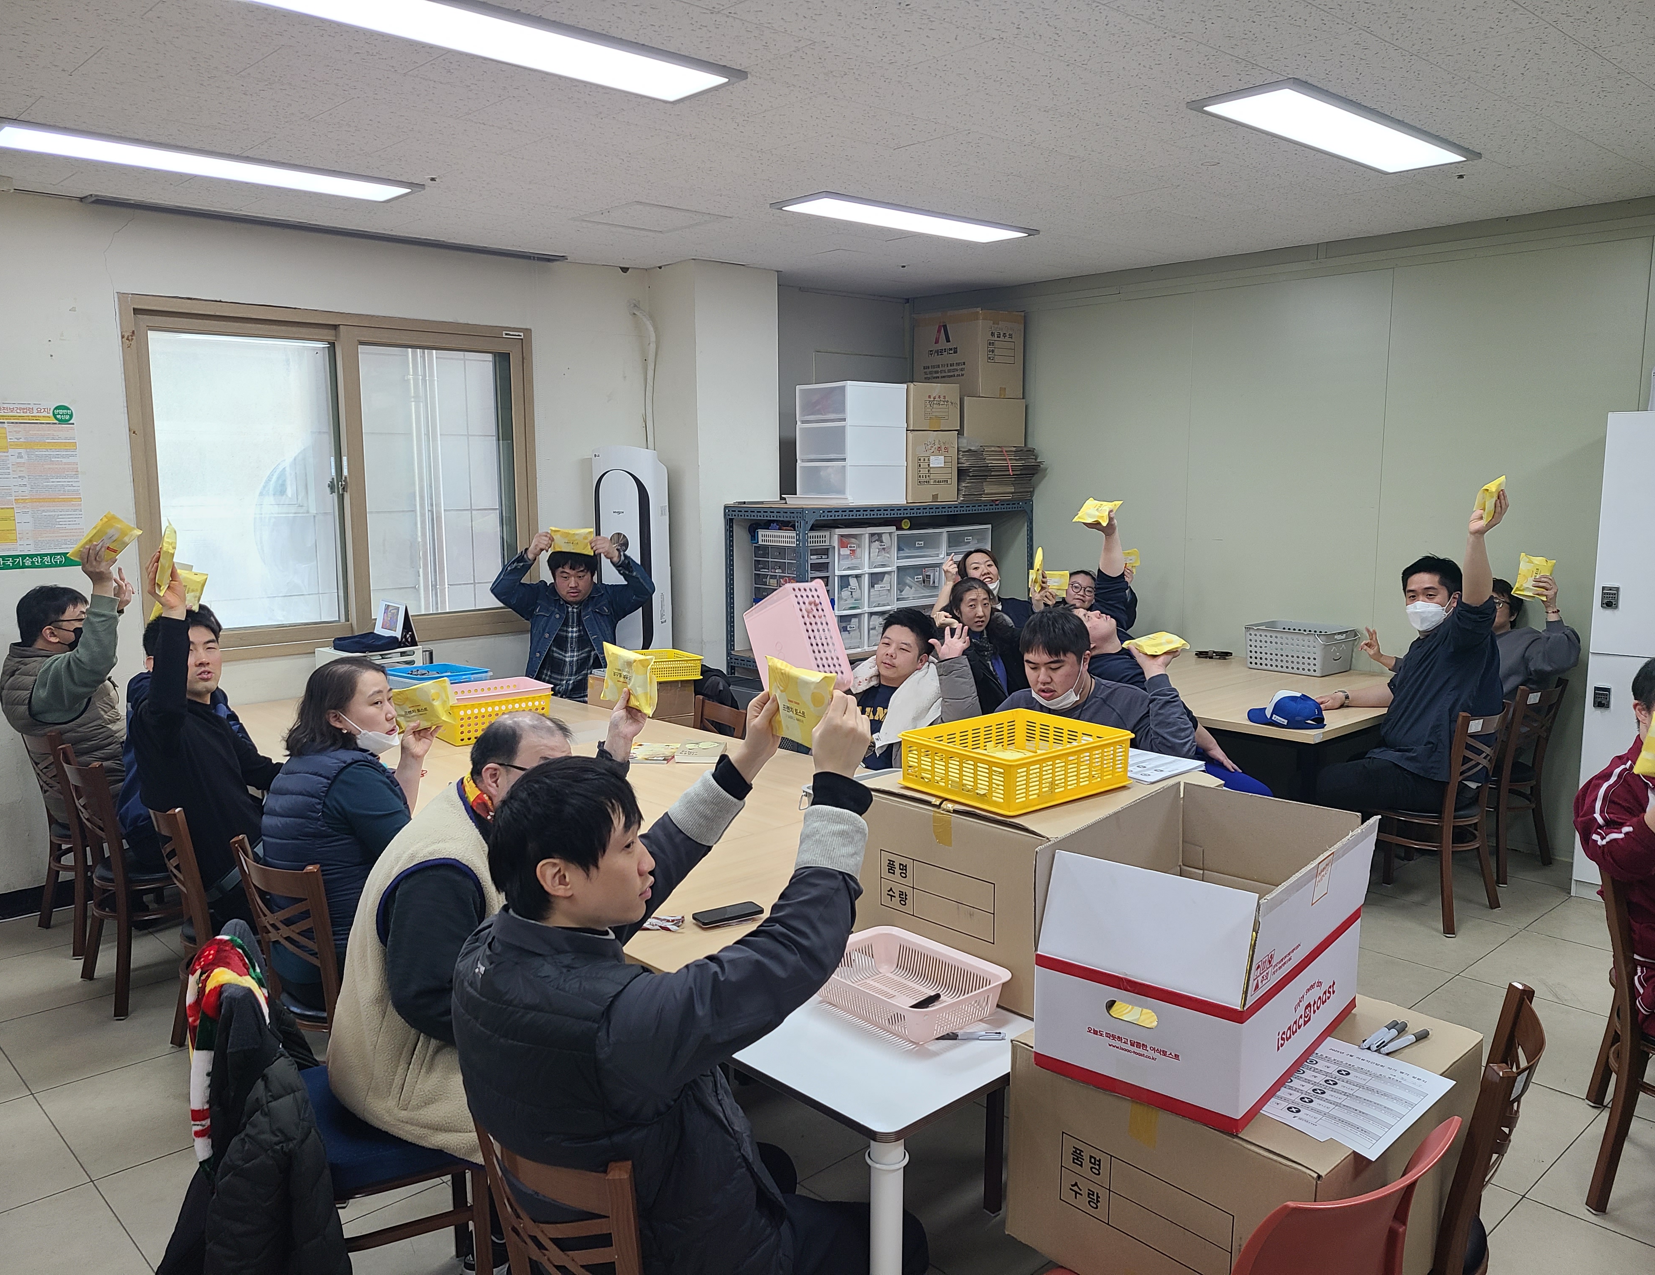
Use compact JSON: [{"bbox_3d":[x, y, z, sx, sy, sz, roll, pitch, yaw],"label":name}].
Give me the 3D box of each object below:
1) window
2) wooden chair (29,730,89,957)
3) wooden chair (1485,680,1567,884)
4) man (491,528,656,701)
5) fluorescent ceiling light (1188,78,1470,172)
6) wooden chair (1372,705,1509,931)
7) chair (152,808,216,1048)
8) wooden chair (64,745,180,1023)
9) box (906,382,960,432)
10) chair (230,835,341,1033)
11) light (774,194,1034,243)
[{"bbox_3d":[-2.100,-0.689,5.684,1.810,1.470,0.120,-7,10,-42],"label":"window"},{"bbox_3d":[-2.626,0.684,4.703,0.480,0.800,0.450,-7,10,-43],"label":"wooden chair"},{"bbox_3d":[2.794,0.562,5.495,0.430,0.820,0.500,-6,10,-37],"label":"wooden chair"},{"bbox_3d":[-1.162,0.252,5.641,0.740,1.430,0.680,1,8,7],"label":"man"},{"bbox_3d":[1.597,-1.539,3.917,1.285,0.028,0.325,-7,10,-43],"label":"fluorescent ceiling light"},{"bbox_3d":[2.232,0.622,4.768,0.450,0.810,0.470,-7,10,-43],"label":"wooden chair"},{"bbox_3d":[-1.629,0.798,3.627,0.470,0.810,0.450,-6,10,-38],"label":"chair"},{"bbox_3d":[-2.162,0.731,4.163,0.470,0.810,0.450,-7,10,-43],"label":"wooden chair"},{"bbox_3d":[0.409,-1.202,6.712,0.363,0.228,0.440,-7,10,-43],"label":"box"},{"bbox_3d":[-1.162,0.874,3.202,0.450,0.800,0.480,6,10,41],"label":"chair"},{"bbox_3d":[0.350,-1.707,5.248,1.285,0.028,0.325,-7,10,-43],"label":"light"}]

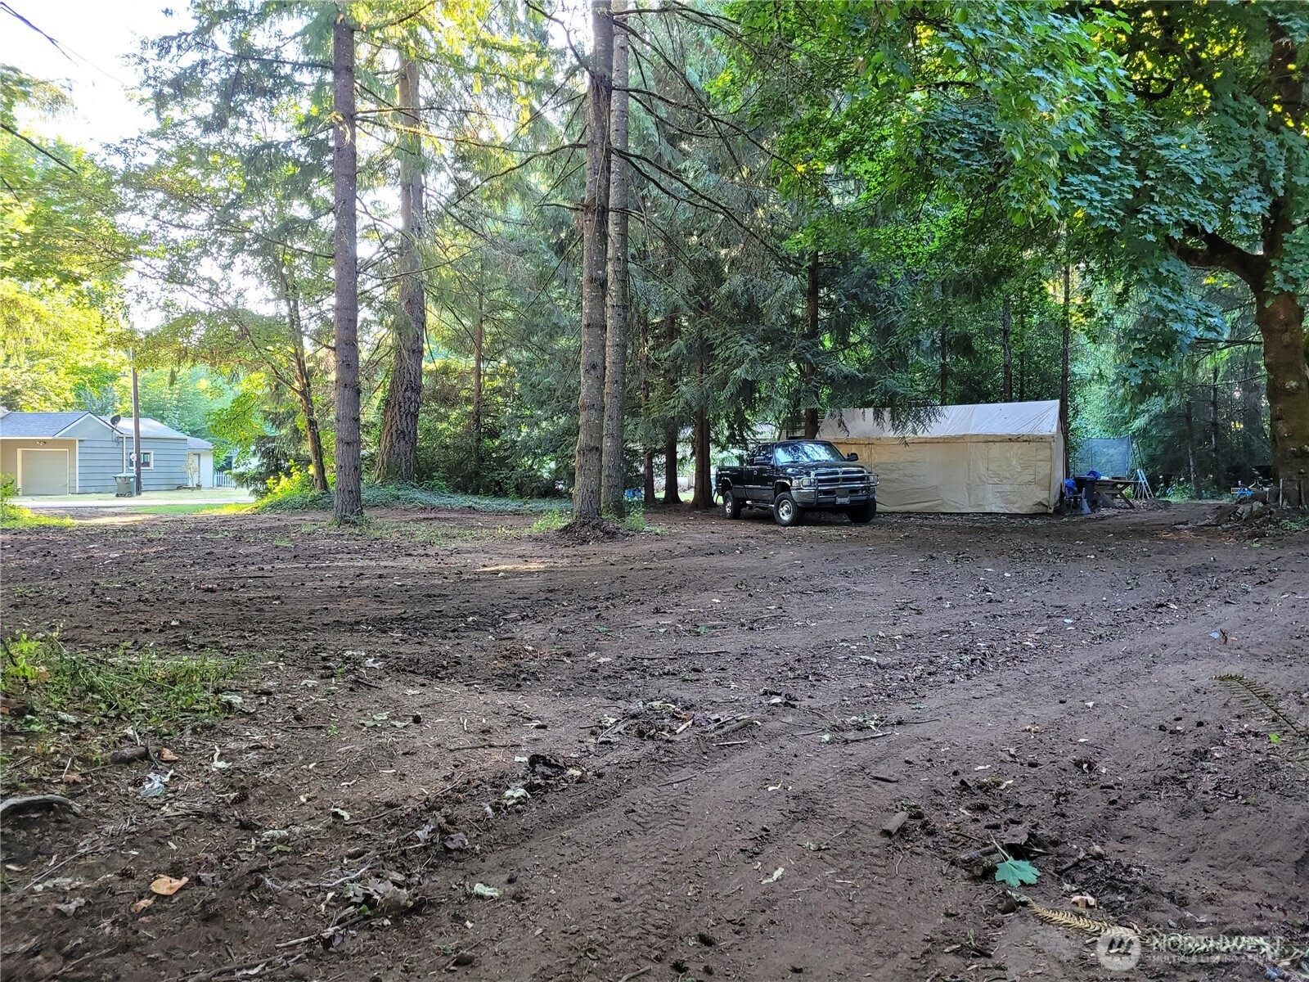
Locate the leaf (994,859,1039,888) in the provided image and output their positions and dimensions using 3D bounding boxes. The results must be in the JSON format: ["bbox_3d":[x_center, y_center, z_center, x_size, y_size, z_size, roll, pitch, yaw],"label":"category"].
[{"bbox_3d":[1.287,1.356,3.489,0.145,0.030,0.165,-5,9,-11],"label":"leaf"}]

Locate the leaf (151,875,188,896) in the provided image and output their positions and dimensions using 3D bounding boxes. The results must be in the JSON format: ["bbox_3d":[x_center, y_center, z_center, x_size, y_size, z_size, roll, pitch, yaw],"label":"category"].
[{"bbox_3d":[-1.668,1.359,3.379,0.130,0.030,0.085,0,4,-12],"label":"leaf"}]

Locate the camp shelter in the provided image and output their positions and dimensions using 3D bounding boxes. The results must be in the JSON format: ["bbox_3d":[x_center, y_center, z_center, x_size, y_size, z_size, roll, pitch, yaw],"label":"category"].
[{"bbox_3d":[8.193,-0.979,28.267,6.400,3.000,2.850,0,1,26],"label":"camp shelter"}]

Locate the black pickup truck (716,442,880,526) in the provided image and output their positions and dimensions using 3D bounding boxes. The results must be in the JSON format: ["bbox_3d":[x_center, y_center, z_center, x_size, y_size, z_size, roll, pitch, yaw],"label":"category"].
[{"bbox_3d":[3.344,-0.213,24.112,2.040,1.950,5.680,-2,1,-16],"label":"black pickup truck"}]

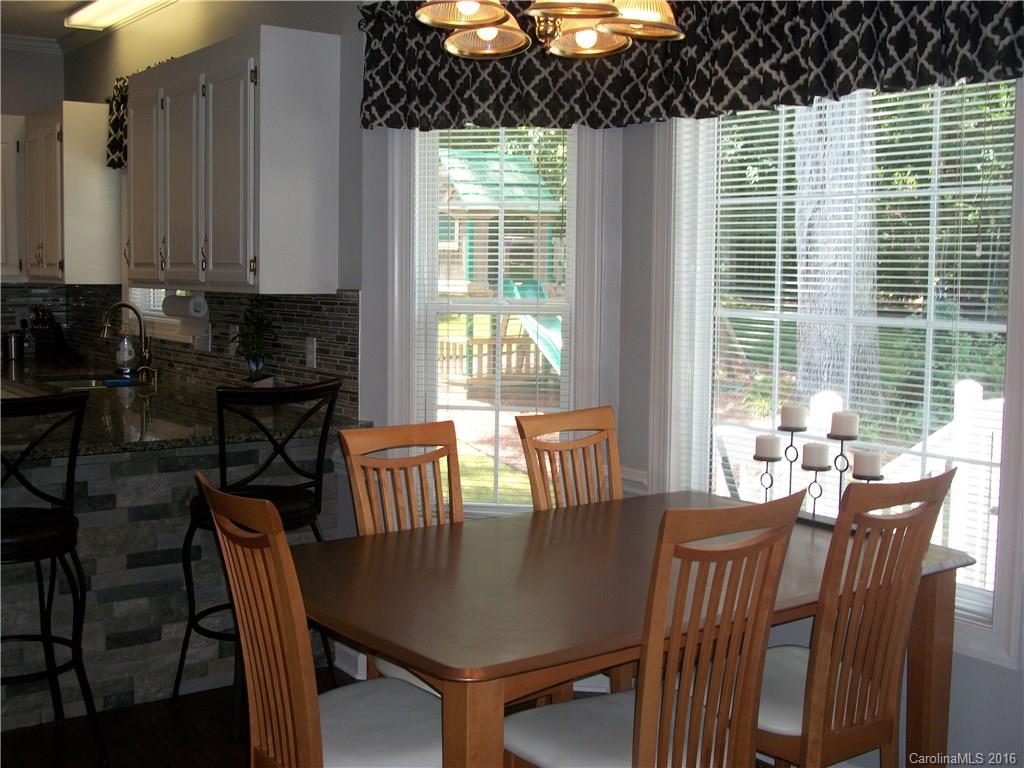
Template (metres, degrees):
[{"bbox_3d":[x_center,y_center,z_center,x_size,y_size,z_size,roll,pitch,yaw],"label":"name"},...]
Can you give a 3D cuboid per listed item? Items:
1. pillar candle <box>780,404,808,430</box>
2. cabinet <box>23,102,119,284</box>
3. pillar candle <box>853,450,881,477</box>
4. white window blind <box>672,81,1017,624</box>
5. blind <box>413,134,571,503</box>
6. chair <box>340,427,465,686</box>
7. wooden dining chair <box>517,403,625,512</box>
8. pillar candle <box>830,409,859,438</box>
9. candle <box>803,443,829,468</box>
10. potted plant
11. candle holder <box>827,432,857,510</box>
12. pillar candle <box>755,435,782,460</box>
[{"bbox_3d":[0.809,0.093,3.385,0.073,0.067,0.073,1,5,0],"label":"pillar candle"},{"bbox_3d":[-2.325,-0.988,6.239,0.309,0.911,0.638,-3,7,-37],"label":"cabinet"},{"bbox_3d":[0.961,0.216,3.200,0.073,0.067,0.073,1,5,0],"label":"pillar candle"},{"bbox_3d":[0.899,-0.165,3.437,0.051,1.478,1.153,-4,7,-38],"label":"white window blind"},{"bbox_3d":[-0.069,-0.260,4.153,0.578,1.467,0.091,1,5,7],"label":"blind"},{"bbox_3d":[-0.160,0.656,3.164,0.455,1.022,0.567,-3,7,-38],"label":"chair"},{"bbox_3d":[0.324,0.626,3.538,0.455,1.022,0.567,-3,7,-38],"label":"wooden dining chair"},{"bbox_3d":[0.916,0.111,3.249,0.073,0.067,0.073,-4,7,-38],"label":"pillar candle"},{"bbox_3d":[0.857,0.203,3.332,0.073,0.067,0.073,-4,7,-38],"label":"candle"},{"bbox_3d":[-1.035,-0.134,4.737,0.162,0.430,0.177,-3,7,-37],"label":"potted plant"},{"bbox_3d":[0.910,0.270,3.270,0.085,0.263,0.085,-4,7,-38],"label":"candle holder"},{"bbox_3d":[0.752,0.186,3.466,0.073,0.067,0.073,1,5,0],"label":"pillar candle"}]

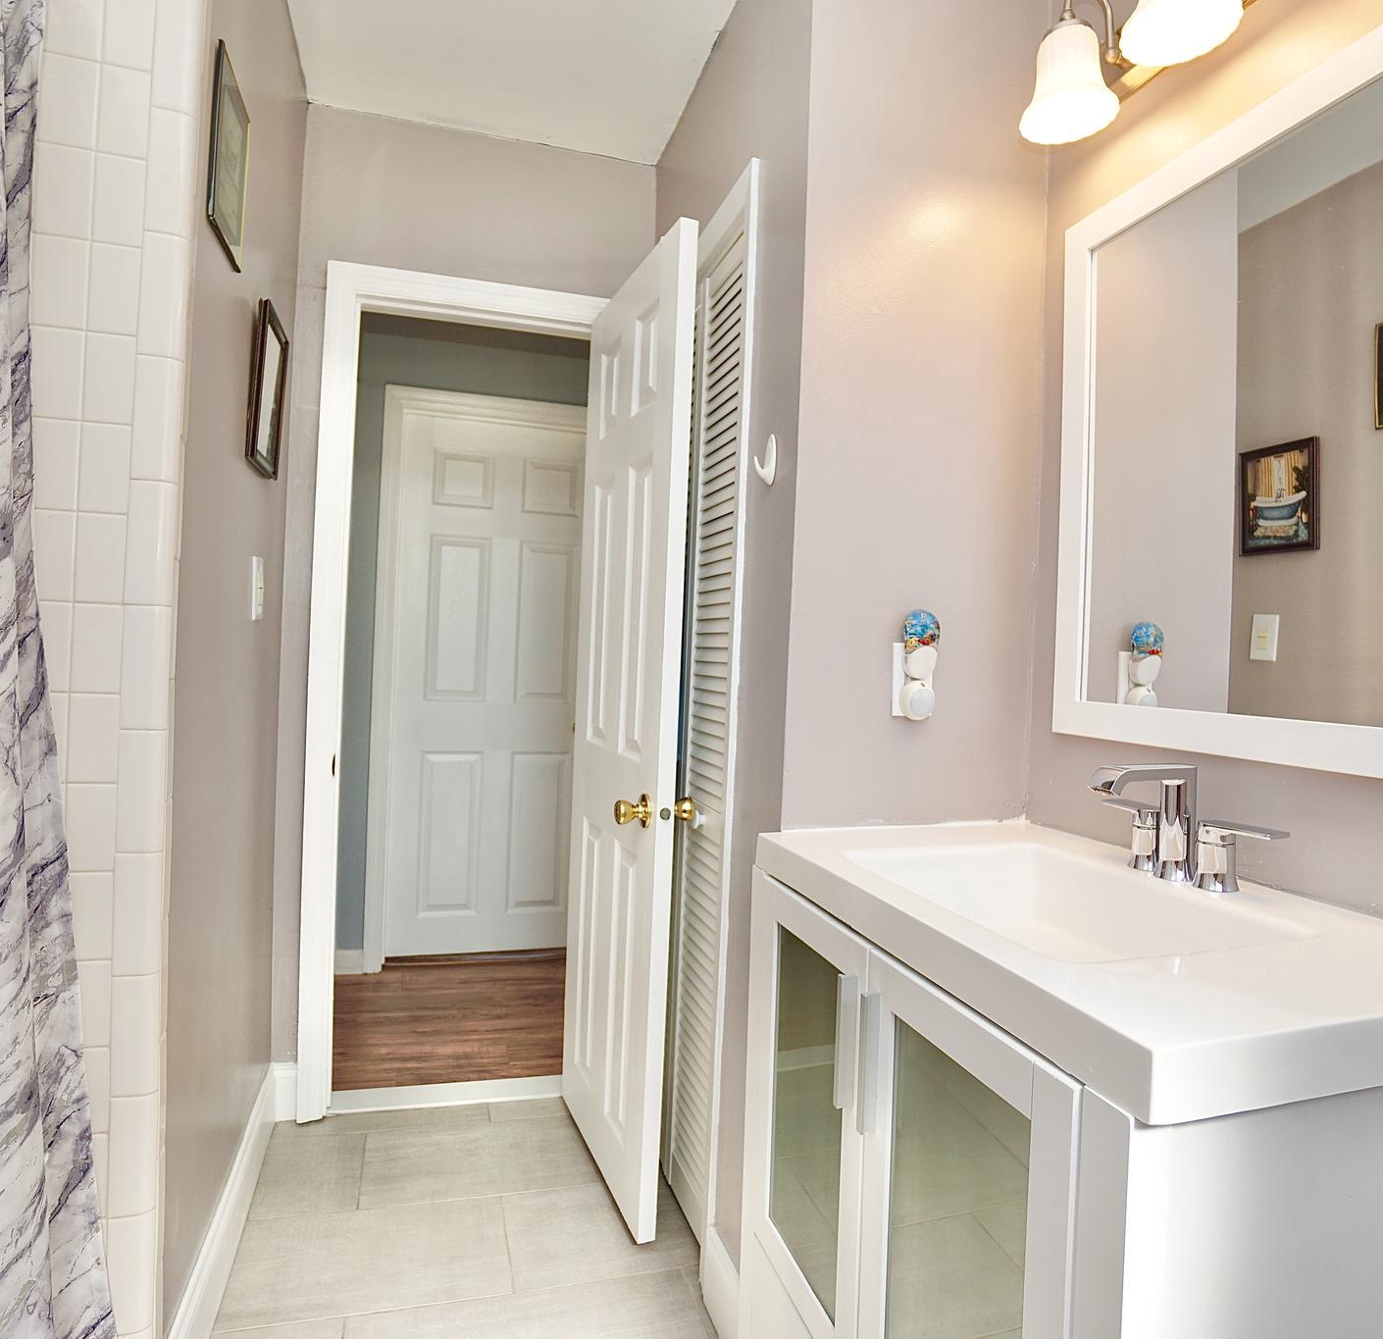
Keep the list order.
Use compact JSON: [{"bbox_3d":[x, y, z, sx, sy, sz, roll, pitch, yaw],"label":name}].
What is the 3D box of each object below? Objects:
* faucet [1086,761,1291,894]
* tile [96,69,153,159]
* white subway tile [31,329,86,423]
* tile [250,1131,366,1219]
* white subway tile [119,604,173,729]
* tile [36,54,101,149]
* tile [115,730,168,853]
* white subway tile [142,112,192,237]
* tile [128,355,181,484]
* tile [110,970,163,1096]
[{"bbox_3d":[0.615,0.204,1.123,0.157,0.153,0.300,2,0,-16],"label":"faucet"},{"bbox_3d":[-0.693,-0.678,1.024,0.053,0.108,0.009,2,0,-17],"label":"tile"},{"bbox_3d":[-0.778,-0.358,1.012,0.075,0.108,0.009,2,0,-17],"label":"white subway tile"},{"bbox_3d":[-0.855,1.138,1.883,0.220,0.010,0.303,2,0,-17],"label":"tile"},{"bbox_3d":[-0.677,-0.002,1.042,0.052,0.152,0.009,2,0,-17],"label":"white subway tile"},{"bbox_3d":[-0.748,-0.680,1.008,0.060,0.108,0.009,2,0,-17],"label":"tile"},{"bbox_3d":[-0.686,0.151,1.048,0.051,0.152,0.009,2,0,-17],"label":"tile"},{"bbox_3d":[-0.649,-0.620,1.048,0.051,0.152,0.009,2,0,-17],"label":"white subway tile"},{"bbox_3d":[-0.662,-0.309,1.041,0.052,0.152,0.009,2,0,-17],"label":"tile"},{"bbox_3d":[-0.708,0.465,1.070,0.052,0.151,0.012,2,0,-16],"label":"tile"}]

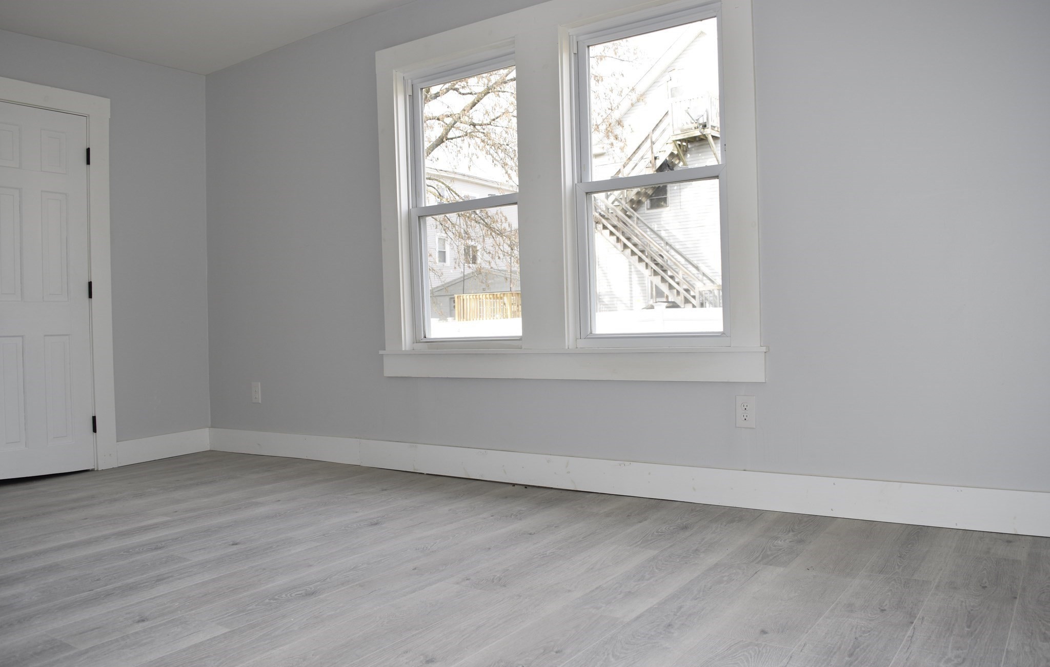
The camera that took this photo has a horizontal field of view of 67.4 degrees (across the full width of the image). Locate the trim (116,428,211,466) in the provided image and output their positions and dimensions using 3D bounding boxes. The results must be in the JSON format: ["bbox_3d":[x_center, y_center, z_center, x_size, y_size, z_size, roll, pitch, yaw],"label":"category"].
[{"bbox_3d":[-2.119,0.662,4.636,0.019,0.140,0.578,-1,1,34],"label":"trim"}]

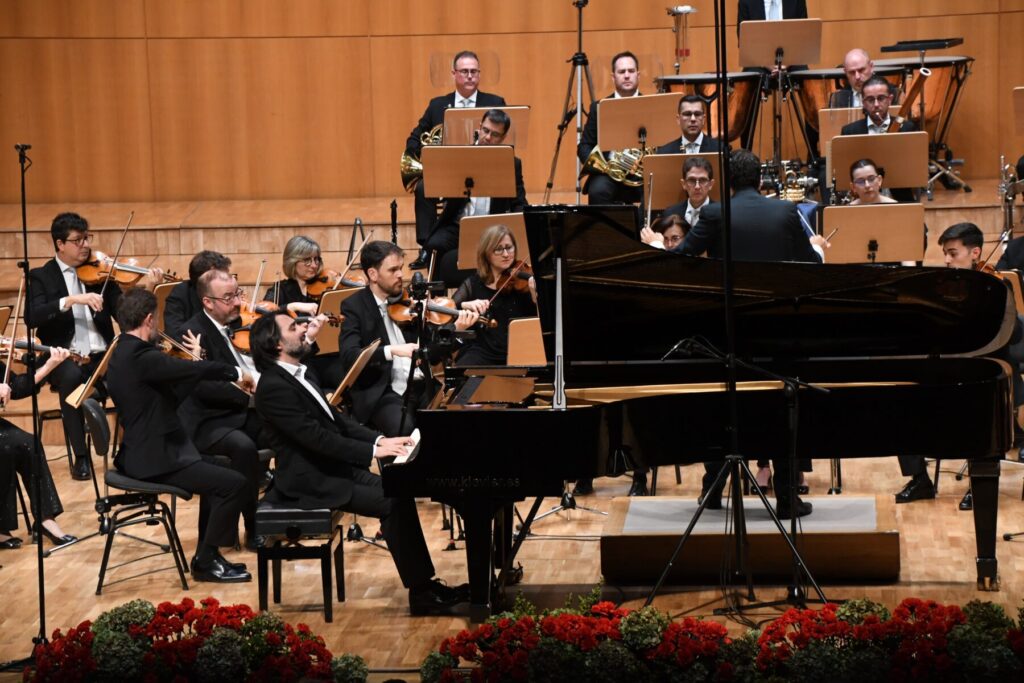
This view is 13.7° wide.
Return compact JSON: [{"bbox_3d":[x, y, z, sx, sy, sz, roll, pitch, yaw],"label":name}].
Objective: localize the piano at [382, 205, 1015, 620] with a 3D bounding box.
[{"bbox_3d":[0.871,0.240,19.146,2.750,1.840,1.550,-1,7,4],"label":"piano"}]

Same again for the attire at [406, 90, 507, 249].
[{"bbox_3d":[-0.358,-1.079,27.300,0.620,1.000,0.720,-3,8,-5],"label":"attire"}]

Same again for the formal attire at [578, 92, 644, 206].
[{"bbox_3d":[0.700,-1.028,26.900,0.600,1.000,0.720,-3,8,-6],"label":"formal attire"}]

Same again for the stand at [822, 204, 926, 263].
[{"bbox_3d":[1.991,-0.176,23.500,0.550,1.100,0.520,-2,7,-5],"label":"stand"}]

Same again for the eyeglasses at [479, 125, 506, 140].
[{"bbox_3d":[-0.115,-1.237,25.250,0.140,0.048,0.140,24,17,7],"label":"eyeglasses"}]

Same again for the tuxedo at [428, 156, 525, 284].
[{"bbox_3d":[-0.209,-0.714,25.800,0.580,0.880,0.660,0,7,14],"label":"tuxedo"}]

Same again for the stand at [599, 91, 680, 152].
[{"bbox_3d":[0.795,-0.905,26.200,0.550,1.100,0.520,-4,7,-16],"label":"stand"}]

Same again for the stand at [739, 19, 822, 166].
[{"bbox_3d":[1.776,-1.470,28.200,0.540,1.280,0.480,-1,8,4],"label":"stand"}]

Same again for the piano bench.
[{"bbox_3d":[-0.924,0.949,18.620,0.340,0.480,0.520,-1,8,5],"label":"piano bench"}]

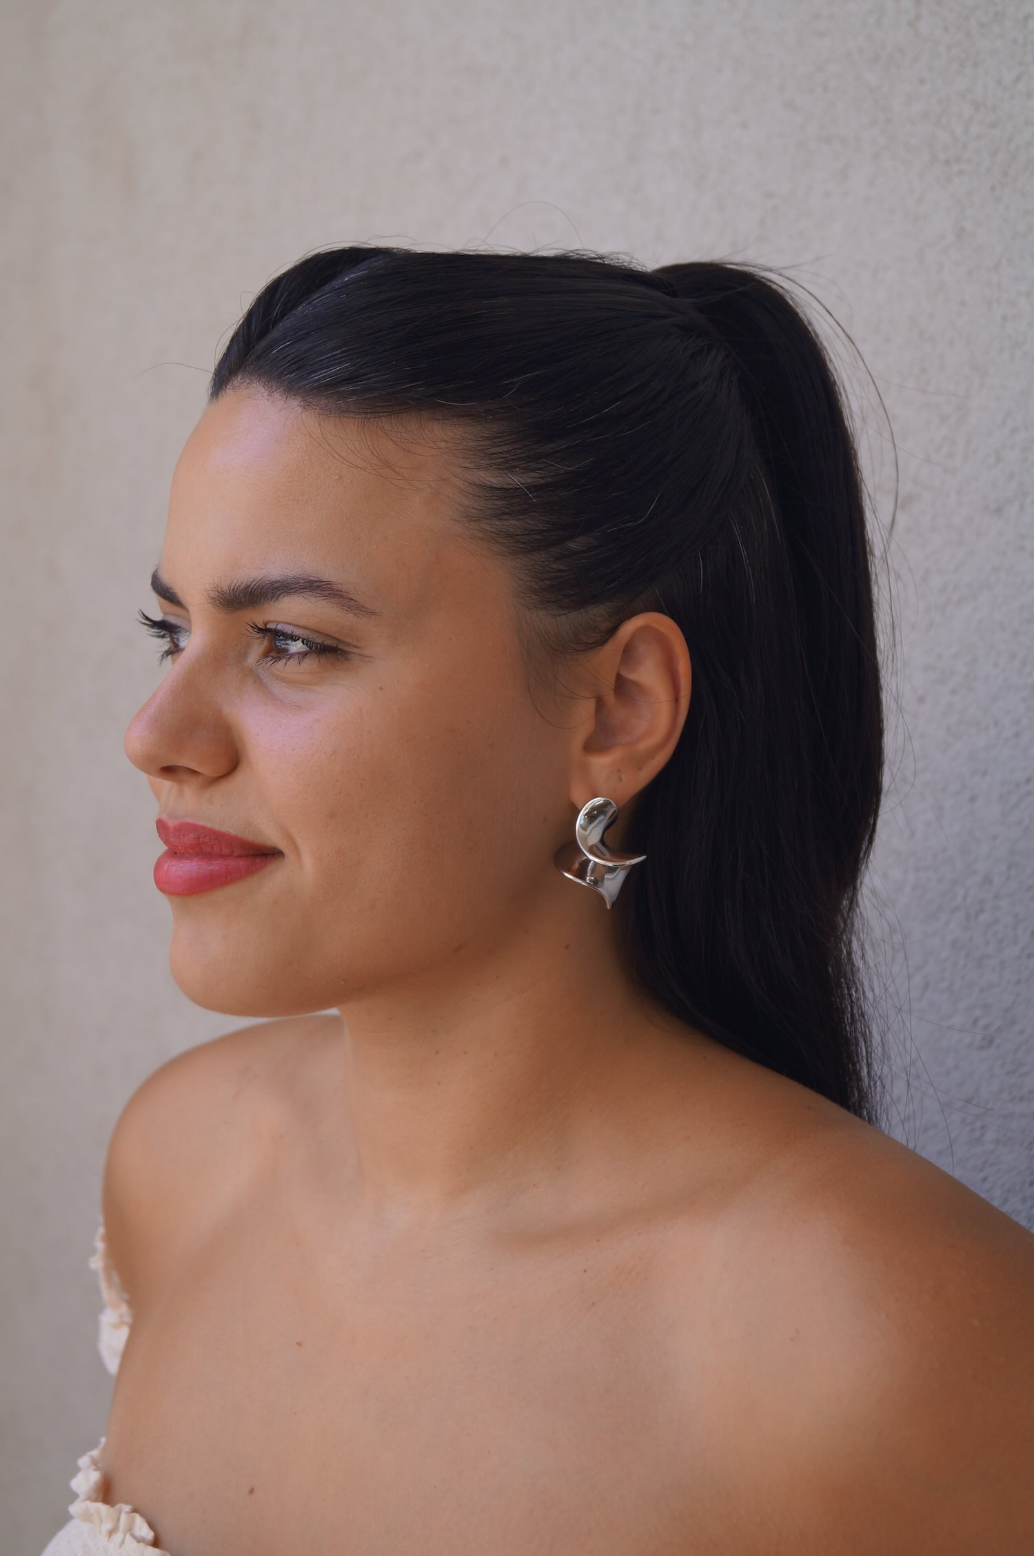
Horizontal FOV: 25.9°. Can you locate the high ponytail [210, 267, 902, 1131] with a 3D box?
[{"bbox_3d":[0.010,-0.012,0.745,0.235,0.315,0.165,0,0,-31],"label":"high ponytail"}]

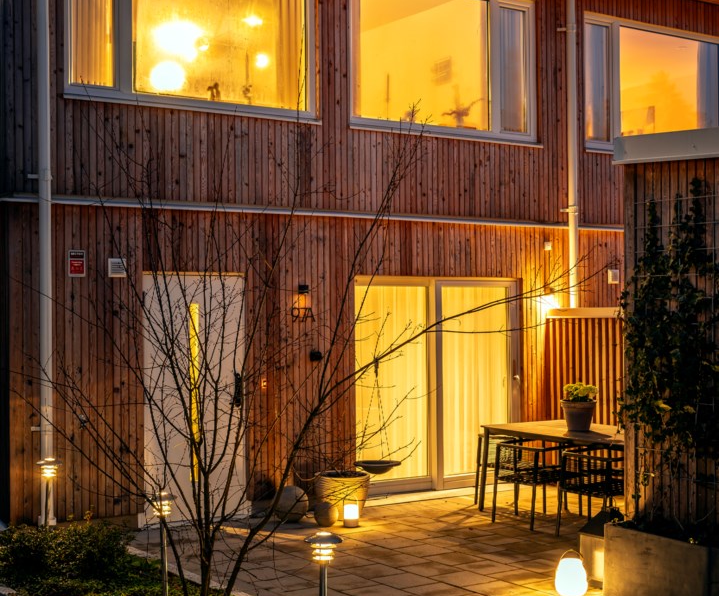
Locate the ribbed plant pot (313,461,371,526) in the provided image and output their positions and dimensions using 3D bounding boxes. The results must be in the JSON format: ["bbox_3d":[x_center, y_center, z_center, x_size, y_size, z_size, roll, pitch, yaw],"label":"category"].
[{"bbox_3d":[-0.146,1.700,10.074,0.488,0.389,0.488,-1,-1,0],"label":"ribbed plant pot"}]

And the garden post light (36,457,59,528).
[{"bbox_3d":[-2.257,1.526,8.500,0.183,0.703,0.183,0,-1,-34],"label":"garden post light"}]

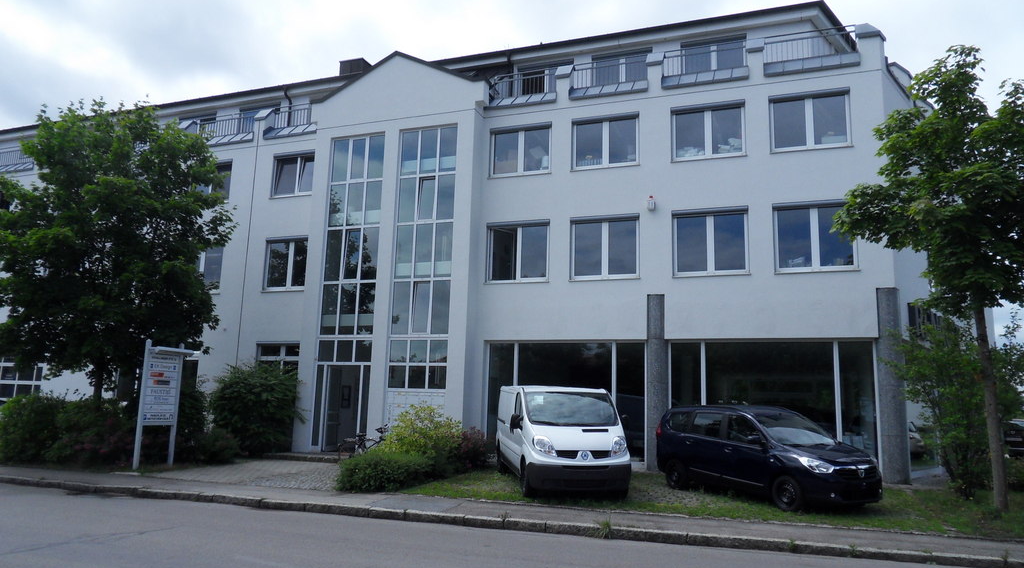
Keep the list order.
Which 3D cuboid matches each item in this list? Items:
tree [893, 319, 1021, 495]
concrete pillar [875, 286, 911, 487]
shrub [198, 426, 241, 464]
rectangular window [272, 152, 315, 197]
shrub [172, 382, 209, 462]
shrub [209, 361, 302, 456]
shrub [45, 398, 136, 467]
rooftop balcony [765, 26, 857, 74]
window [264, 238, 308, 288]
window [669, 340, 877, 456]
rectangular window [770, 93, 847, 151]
[{"bbox_3d":[8.871,2.413,14.198,2.300,3.467,2.300,-4,-11,31],"label":"tree"},{"bbox_3d":[9.239,2.456,17.316,0.540,4.723,0.540,-2,-11,20],"label":"concrete pillar"},{"bbox_3d":[-7.257,3.994,17.782,0.969,0.834,1.000,5,-10,-21],"label":"shrub"},{"bbox_3d":[-6.745,-3.445,22.319,1.830,1.480,0.170,-2,-10,20],"label":"rectangular window"},{"bbox_3d":[-8.233,3.522,18.404,1.200,1.921,1.200,6,-10,-23],"label":"shrub"},{"bbox_3d":[-6.938,3.360,19.493,2.100,2.500,1.800,-2,-10,20],"label":"shrub"},{"bbox_3d":[-10.166,3.537,17.293,1.914,1.479,1.600,7,-11,-29],"label":"shrub"},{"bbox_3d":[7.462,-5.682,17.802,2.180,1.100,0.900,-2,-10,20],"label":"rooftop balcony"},{"bbox_3d":[-6.817,-0.605,21.845,1.830,1.700,0.170,-2,-10,20],"label":"window"},{"bbox_3d":[6.592,3.051,18.187,5.070,3.240,0.200,-2,-11,20],"label":"window"},{"bbox_3d":[7.237,-3.938,17.221,1.830,1.480,0.170,-2,-10,20],"label":"rectangular window"}]

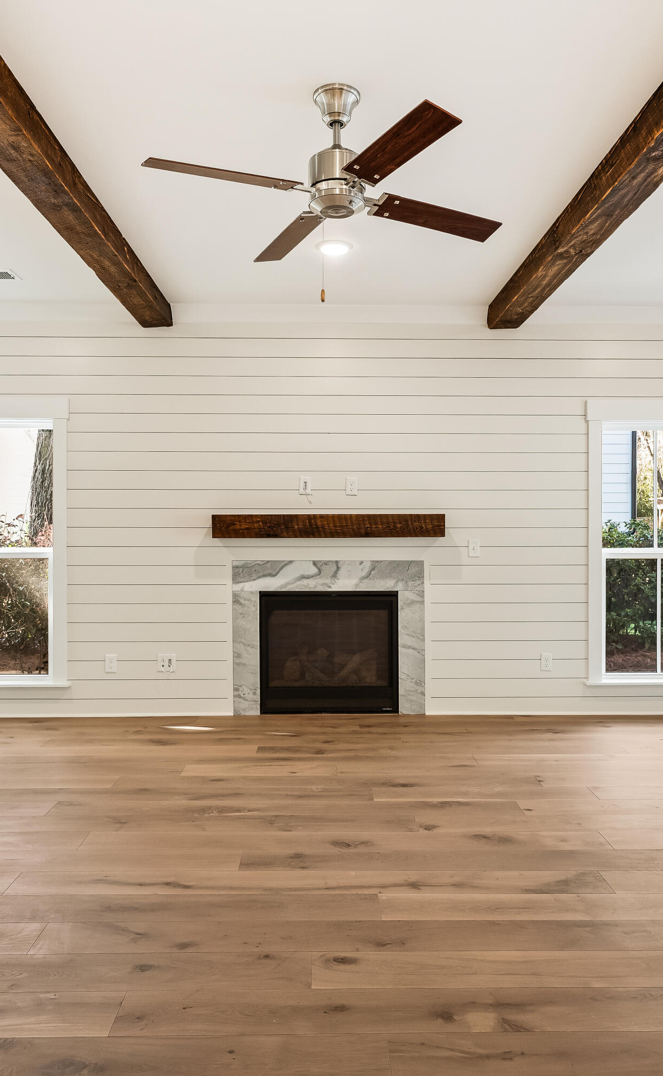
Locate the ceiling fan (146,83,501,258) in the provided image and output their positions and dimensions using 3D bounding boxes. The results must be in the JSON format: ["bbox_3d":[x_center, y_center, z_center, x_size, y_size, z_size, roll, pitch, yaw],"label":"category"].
[{"bbox_3d":[0.021,-1.334,2.786,1.320,0.413,1.320,0,0,-26],"label":"ceiling fan"}]

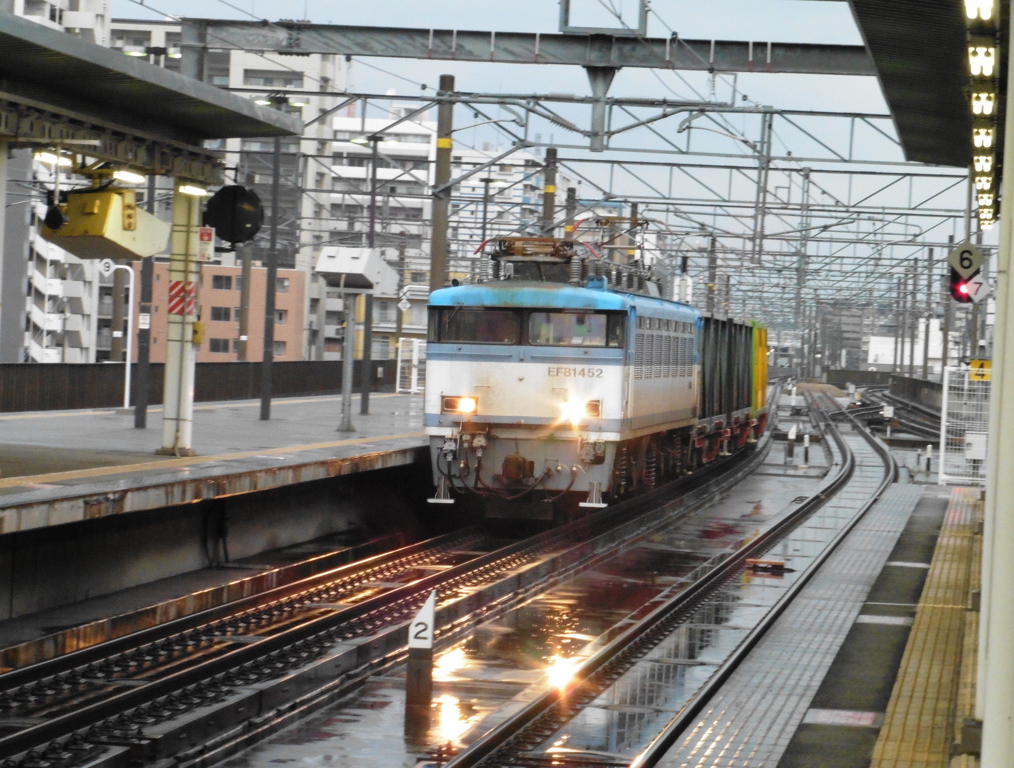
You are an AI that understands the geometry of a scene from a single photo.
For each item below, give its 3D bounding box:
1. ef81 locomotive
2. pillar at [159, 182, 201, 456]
[{"bbox_3d":[1.208,-0.056,66.542,2.900,4.250,18.600,2,0,6],"label":"ef81 locomotive"},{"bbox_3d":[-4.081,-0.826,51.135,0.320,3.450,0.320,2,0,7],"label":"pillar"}]

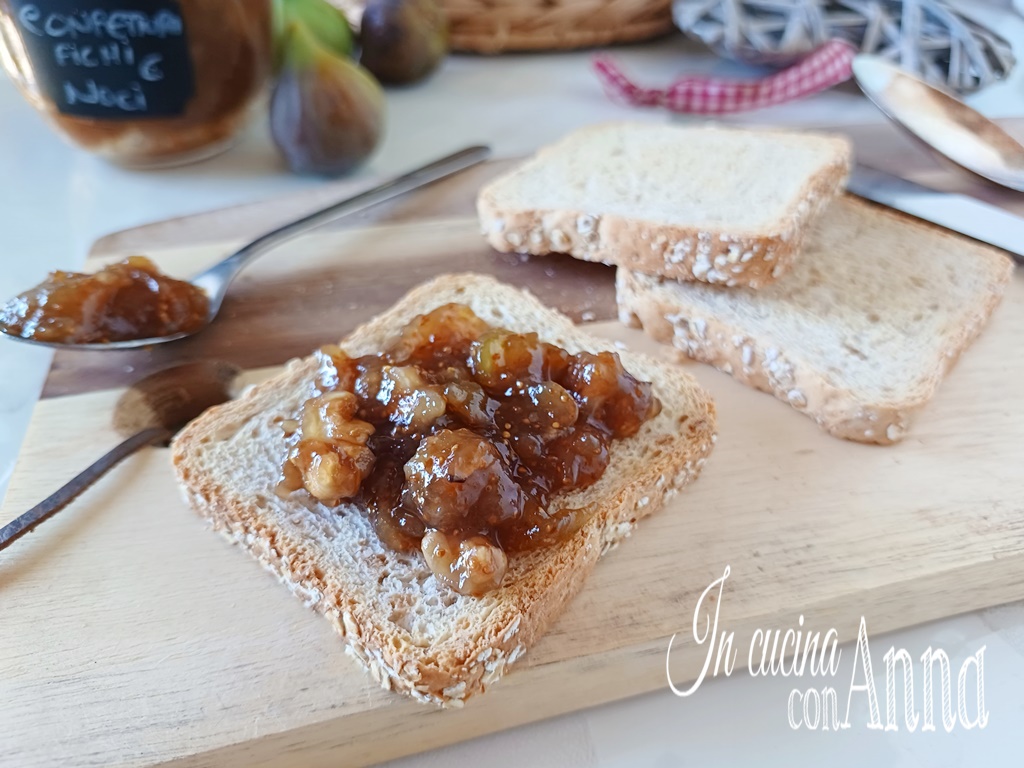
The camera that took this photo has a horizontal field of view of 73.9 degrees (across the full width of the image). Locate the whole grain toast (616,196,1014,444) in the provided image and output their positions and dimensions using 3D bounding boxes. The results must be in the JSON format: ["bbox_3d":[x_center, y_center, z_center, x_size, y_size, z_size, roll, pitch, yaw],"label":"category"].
[{"bbox_3d":[0.090,-0.032,0.211,0.090,0.013,0.092,32,50,29],"label":"whole grain toast"}]

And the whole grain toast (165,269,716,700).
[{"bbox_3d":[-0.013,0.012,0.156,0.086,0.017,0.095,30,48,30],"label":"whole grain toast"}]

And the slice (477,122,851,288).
[{"bbox_3d":[0.052,-0.066,0.230,0.096,0.015,0.093,16,41,26],"label":"slice"}]

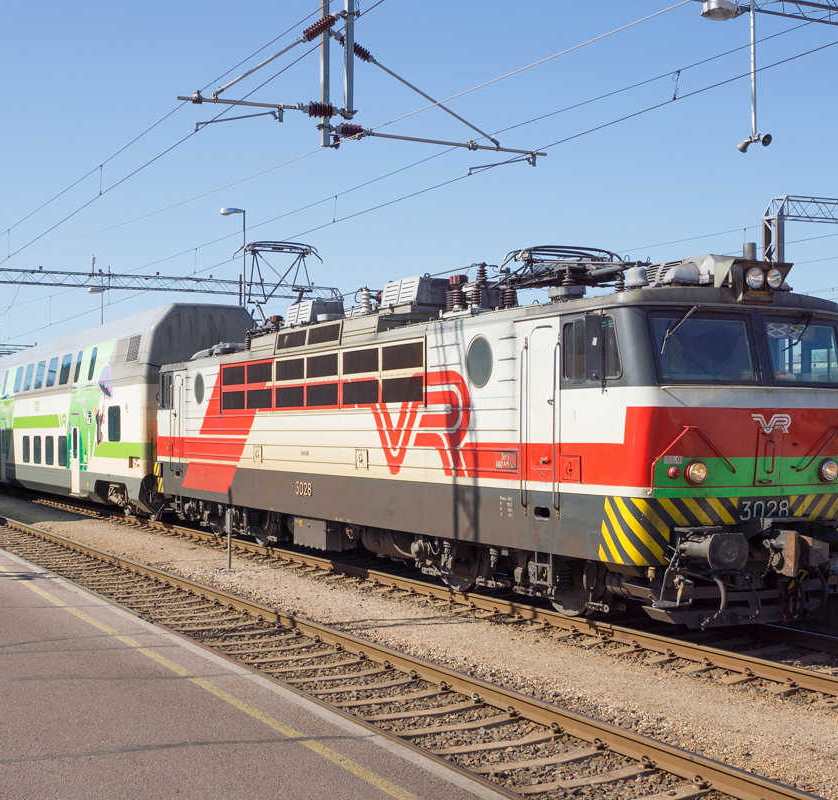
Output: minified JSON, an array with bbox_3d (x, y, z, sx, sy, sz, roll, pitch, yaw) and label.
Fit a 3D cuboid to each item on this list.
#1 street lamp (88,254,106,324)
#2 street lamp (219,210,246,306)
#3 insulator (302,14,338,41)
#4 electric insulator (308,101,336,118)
[{"bbox_3d":[-15.082,-1.659,56.060,0.850,9.603,0.350,0,-1,-29],"label":"street lamp"},{"bbox_3d":[-5.995,-1.760,38.915,0.880,8.971,0.320,0,-1,-29],"label":"street lamp"},{"bbox_3d":[-1.384,-5.187,16.705,0.560,0.160,0.160,-38,16,-24],"label":"insulator"},{"bbox_3d":[-1.356,-4.040,16.692,0.338,0.220,0.220,-2,0,-29],"label":"electric insulator"}]

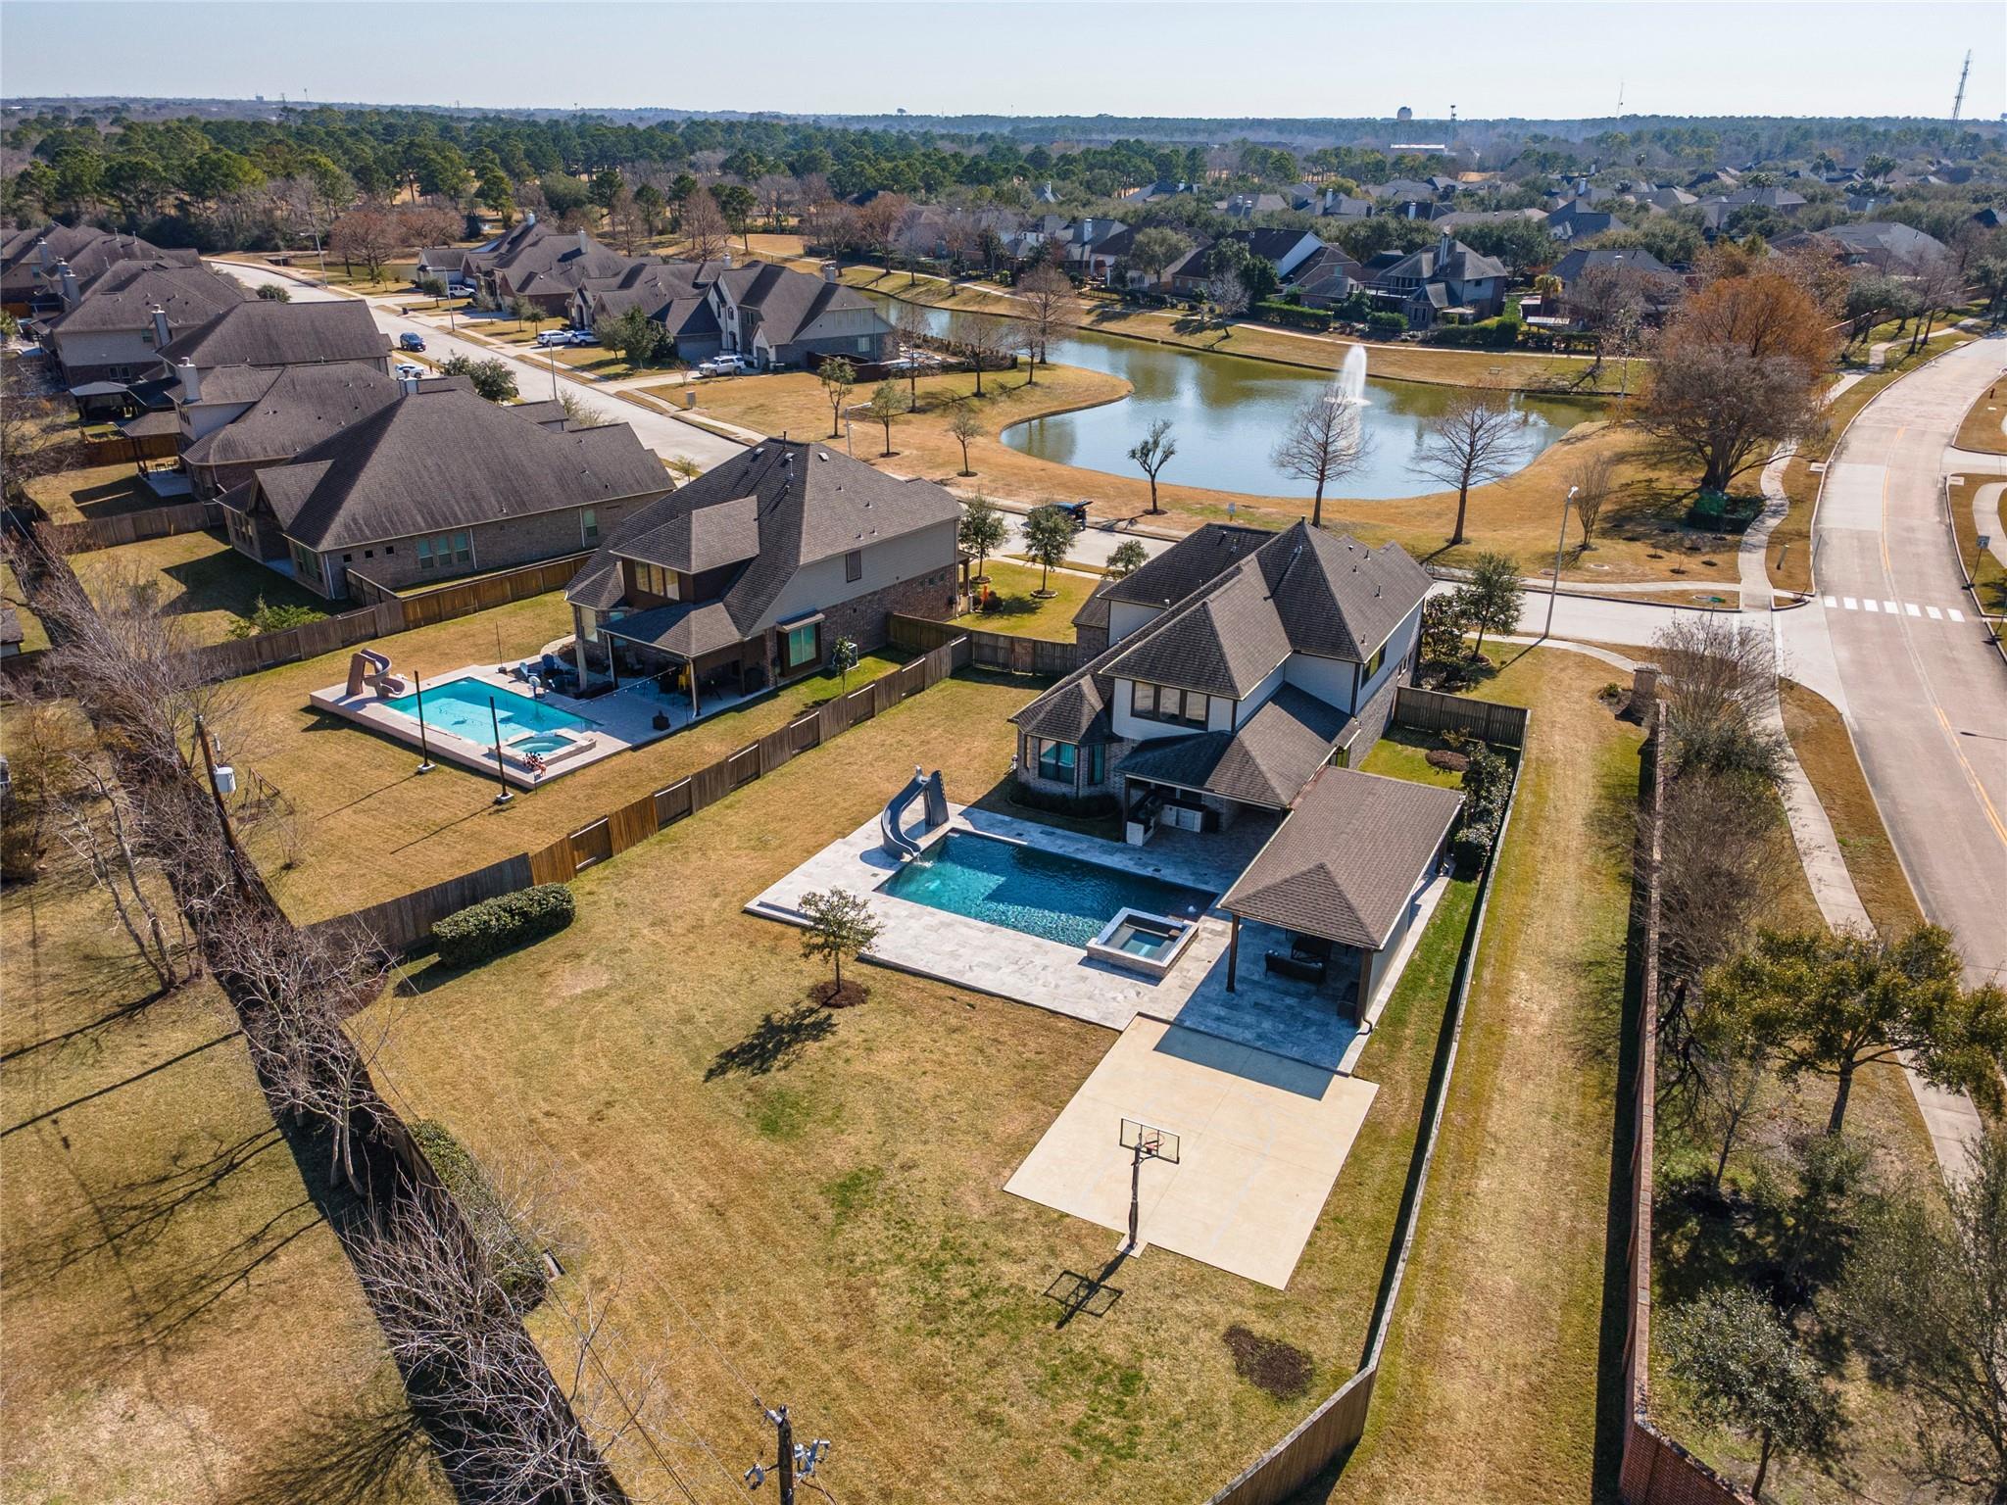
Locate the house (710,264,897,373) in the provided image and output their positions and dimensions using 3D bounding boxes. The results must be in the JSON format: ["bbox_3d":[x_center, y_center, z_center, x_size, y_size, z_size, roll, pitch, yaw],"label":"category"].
[{"bbox_3d":[-28.604,-61.470,193.347,20.500,11.400,24.000,-16,30,-32],"label":"house"}]

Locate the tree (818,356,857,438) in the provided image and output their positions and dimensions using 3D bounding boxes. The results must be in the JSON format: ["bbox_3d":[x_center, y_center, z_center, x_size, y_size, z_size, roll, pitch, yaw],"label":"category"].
[{"bbox_3d":[-17.276,-36.421,142.587,4.017,8.073,4.017,-2,25,-6],"label":"tree"}]

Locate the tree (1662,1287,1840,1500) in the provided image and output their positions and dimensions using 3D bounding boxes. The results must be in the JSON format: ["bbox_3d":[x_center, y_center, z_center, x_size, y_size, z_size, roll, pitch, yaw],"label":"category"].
[{"bbox_3d":[17.477,15.670,33.005,3.900,6.300,3.900,18,30,33],"label":"tree"}]

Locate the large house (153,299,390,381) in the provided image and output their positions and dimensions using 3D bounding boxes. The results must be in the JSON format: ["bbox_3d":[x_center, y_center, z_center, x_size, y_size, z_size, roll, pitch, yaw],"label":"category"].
[{"bbox_3d":[-80.723,-44.071,155.183,21.000,11.000,18.000,-14,29,-29],"label":"large house"}]

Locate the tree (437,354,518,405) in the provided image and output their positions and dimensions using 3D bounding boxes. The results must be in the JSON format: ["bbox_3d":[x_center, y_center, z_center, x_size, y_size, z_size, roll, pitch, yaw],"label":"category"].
[{"bbox_3d":[-59.262,-42.160,157.565,7.600,5.600,6.500,-8,26,-18],"label":"tree"}]

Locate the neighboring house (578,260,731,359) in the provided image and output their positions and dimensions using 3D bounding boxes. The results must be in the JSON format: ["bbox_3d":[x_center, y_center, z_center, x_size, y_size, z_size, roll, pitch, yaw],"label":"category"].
[{"bbox_3d":[-45.132,-65.597,202.745,21.500,10.000,31.000,-15,29,-30],"label":"neighboring house"}]

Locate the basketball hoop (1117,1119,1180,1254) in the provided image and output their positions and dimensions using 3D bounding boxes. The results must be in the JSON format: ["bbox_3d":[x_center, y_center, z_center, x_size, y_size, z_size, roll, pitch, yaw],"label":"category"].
[{"bbox_3d":[4.296,12.979,42.078,1.830,3.860,1.750,13,28,25],"label":"basketball hoop"}]

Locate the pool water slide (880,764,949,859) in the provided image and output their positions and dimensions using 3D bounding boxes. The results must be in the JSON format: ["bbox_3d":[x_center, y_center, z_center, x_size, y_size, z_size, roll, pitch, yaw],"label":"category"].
[{"bbox_3d":[-4.120,2.498,65.023,2.700,3.100,5.000,13,28,25],"label":"pool water slide"}]

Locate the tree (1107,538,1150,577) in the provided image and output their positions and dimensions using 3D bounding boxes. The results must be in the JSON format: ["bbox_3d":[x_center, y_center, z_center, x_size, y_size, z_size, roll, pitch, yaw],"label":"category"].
[{"bbox_3d":[8.527,-12.199,95.121,3.100,4.800,3.100,3,25,5],"label":"tree"}]

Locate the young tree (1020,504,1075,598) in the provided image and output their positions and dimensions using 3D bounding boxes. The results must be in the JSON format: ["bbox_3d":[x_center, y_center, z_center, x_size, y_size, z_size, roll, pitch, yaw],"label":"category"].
[{"bbox_3d":[2.946,-14.372,98.039,3.800,6.611,3.800,1,25,0],"label":"young tree"}]

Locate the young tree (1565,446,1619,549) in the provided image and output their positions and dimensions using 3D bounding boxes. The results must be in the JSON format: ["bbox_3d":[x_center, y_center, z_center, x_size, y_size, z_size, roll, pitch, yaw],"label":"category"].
[{"bbox_3d":[47.001,-20.126,110.284,4.100,7.675,4.100,1,25,0],"label":"young tree"}]

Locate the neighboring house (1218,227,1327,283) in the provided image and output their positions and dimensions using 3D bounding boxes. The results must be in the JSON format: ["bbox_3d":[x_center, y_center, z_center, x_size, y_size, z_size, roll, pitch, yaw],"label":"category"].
[{"bbox_3d":[50.028,-93.755,265.960,16.500,11.000,20.000,20,31,35],"label":"neighboring house"}]

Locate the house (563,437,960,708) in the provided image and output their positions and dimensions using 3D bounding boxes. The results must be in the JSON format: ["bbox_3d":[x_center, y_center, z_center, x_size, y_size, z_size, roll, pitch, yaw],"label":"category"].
[{"bbox_3d":[-16.255,-12.932,88.323,17.800,11.300,23.500,19,30,34],"label":"house"}]

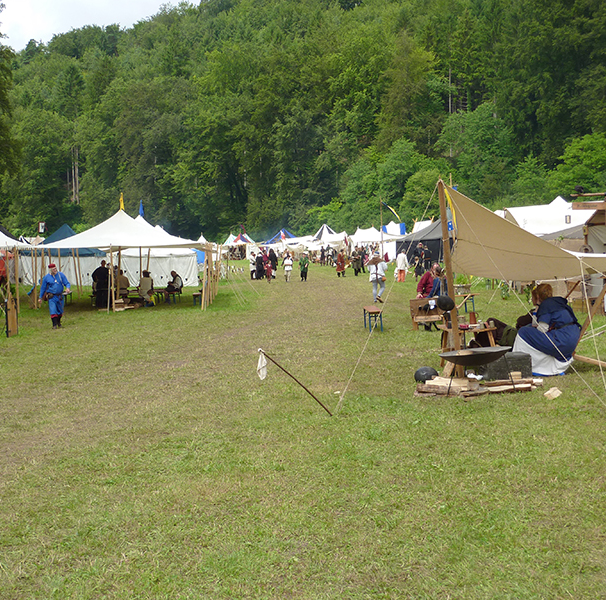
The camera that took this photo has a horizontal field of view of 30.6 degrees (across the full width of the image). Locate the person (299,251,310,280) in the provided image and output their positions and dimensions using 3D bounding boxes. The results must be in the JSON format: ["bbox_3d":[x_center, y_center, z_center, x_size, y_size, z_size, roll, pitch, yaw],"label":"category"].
[{"bbox_3d":[0.088,-1.945,65.000,0.600,1.720,0.420,-1,3,-1],"label":"person"}]

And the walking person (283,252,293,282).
[{"bbox_3d":[-0.869,-1.900,66.500,0.550,1.650,0.420,-2,3,-2],"label":"walking person"}]

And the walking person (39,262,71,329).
[{"bbox_3d":[-6.608,-0.106,29.500,0.820,1.750,0.500,-3,3,-20],"label":"walking person"}]

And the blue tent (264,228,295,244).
[{"bbox_3d":[-2.197,-6.367,125.000,5.200,3.300,5.000,-2,3,-6],"label":"blue tent"}]

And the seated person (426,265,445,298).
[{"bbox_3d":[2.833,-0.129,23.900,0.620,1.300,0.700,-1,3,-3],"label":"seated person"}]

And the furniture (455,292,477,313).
[{"bbox_3d":[4.247,0.098,31.100,0.270,0.480,2.100,1,4,42],"label":"furniture"}]

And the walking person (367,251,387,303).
[{"bbox_3d":[2.606,-0.787,38.800,0.660,1.750,0.550,-2,3,3],"label":"walking person"}]

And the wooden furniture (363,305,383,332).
[{"bbox_3d":[1.627,0.427,25.600,0.280,0.480,2.150,-2,3,1],"label":"wooden furniture"}]

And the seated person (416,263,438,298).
[{"bbox_3d":[3.310,-0.247,28.800,0.680,1.380,0.720,-3,3,-18],"label":"seated person"}]

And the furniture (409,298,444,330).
[{"bbox_3d":[2.873,0.323,25.600,0.800,0.700,0.420,-2,3,-11],"label":"furniture"}]

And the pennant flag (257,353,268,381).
[{"bbox_3d":[-0.427,0.701,11.700,0.105,0.300,0.060,-1,3,0],"label":"pennant flag"}]

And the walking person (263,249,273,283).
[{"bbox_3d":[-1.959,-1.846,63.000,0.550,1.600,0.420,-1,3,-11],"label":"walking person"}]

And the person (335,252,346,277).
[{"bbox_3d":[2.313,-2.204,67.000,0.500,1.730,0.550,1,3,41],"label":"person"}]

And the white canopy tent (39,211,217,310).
[{"bbox_3d":[-6.400,-1.542,40.500,6.000,3.650,6.200,-1,3,-2],"label":"white canopy tent"}]

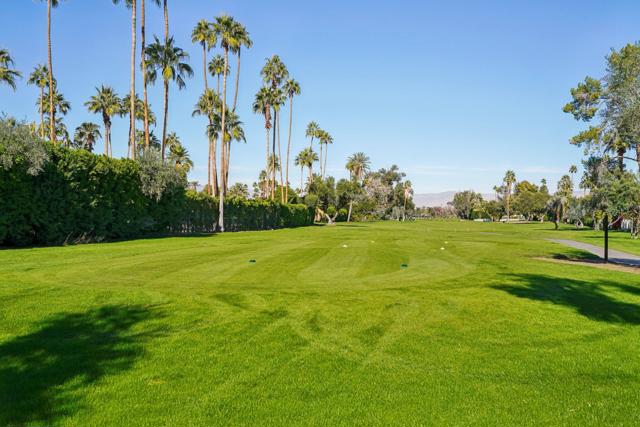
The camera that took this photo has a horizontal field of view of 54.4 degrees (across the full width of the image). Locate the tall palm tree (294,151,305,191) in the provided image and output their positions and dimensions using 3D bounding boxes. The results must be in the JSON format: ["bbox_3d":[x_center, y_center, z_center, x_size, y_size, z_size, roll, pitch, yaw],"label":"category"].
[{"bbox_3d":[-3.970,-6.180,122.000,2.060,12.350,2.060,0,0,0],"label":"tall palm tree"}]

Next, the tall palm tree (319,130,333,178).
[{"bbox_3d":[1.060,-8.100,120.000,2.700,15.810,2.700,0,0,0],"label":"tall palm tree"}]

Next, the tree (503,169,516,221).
[{"bbox_3d":[34.110,-3.330,112.000,2.520,9.540,2.520,0,0,0],"label":"tree"}]

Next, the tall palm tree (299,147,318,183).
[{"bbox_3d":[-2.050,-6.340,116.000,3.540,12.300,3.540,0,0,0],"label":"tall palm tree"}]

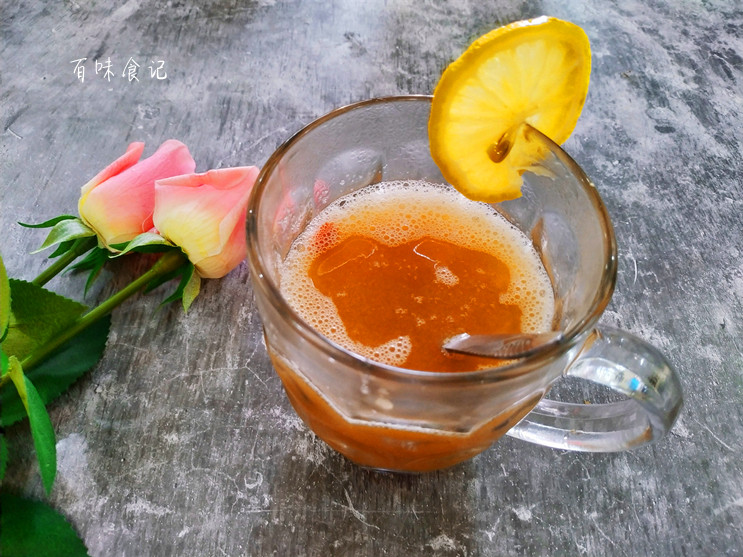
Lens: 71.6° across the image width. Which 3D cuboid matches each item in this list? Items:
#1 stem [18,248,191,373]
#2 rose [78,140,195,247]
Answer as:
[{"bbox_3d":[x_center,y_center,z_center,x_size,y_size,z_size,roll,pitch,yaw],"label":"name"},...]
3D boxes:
[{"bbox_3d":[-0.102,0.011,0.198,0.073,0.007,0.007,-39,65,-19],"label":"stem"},{"bbox_3d":[-0.099,-0.036,0.221,0.035,0.035,0.053,25,64,14],"label":"rose"}]

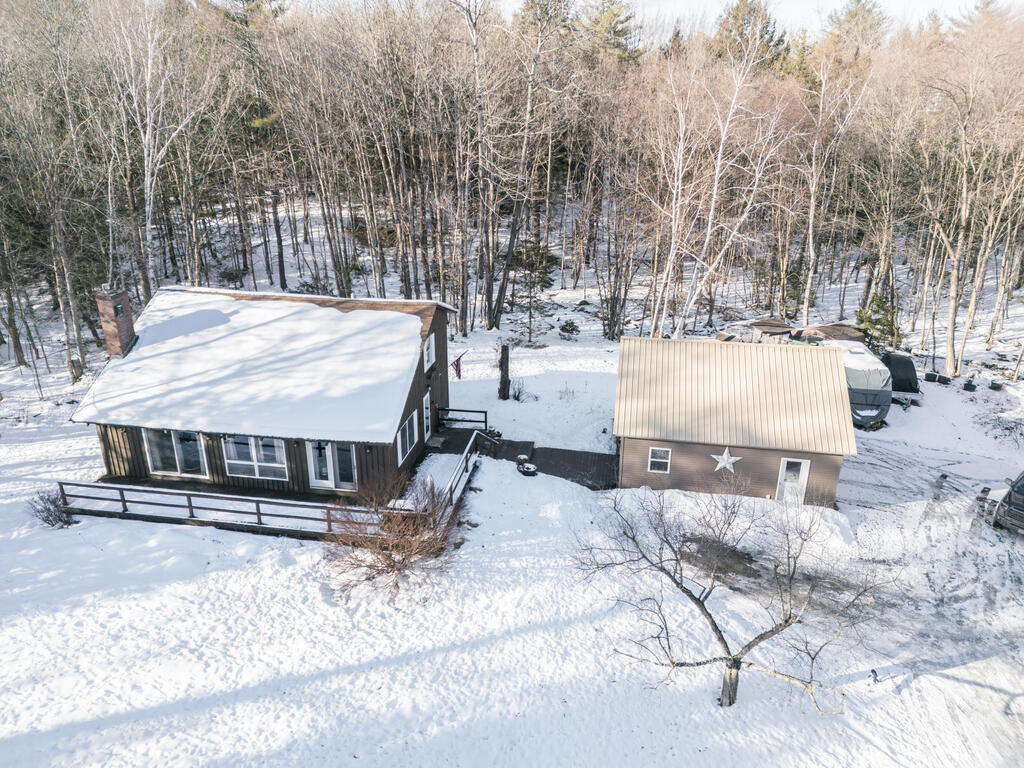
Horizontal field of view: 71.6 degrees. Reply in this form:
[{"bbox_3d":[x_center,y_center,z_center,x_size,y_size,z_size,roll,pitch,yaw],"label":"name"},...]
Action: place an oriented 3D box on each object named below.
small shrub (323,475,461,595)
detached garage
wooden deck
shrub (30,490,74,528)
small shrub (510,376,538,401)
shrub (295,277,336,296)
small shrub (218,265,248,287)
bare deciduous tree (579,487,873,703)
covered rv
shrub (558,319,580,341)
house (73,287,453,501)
[{"bbox_3d":[-3.969,4.884,22.994,4.100,2.400,3.400,3,20,8],"label":"small shrub"},{"bbox_3d":[8.782,0.836,29.599,8.600,5.310,7.860,4,20,10],"label":"detached garage"},{"bbox_3d":[0.442,3.136,30.269,8.100,0.550,4.300,3,20,8],"label":"wooden deck"},{"bbox_3d":[-16.709,4.530,25.690,1.500,1.100,1.250,3,20,8],"label":"shrub"},{"bbox_3d":[0.588,0.198,36.019,1.350,1.150,1.100,3,20,8],"label":"small shrub"},{"bbox_3d":[-14.533,-7.156,51.983,2.700,1.600,2.000,3,20,8],"label":"shrub"},{"bbox_3d":[-21.531,-8.377,54.609,2.200,1.700,1.900,3,20,8],"label":"small shrub"},{"bbox_3d":[5.722,5.707,18.227,6.900,4.800,5.400,3,20,8],"label":"bare deciduous tree"},{"bbox_3d":[16.794,-0.152,35.464,2.400,2.850,5.800,3,20,8],"label":"covered rv"},{"bbox_3d":[3.640,-3.492,44.745,1.350,1.100,1.250,3,20,8],"label":"shrub"},{"bbox_3d":[-10.087,-0.372,31.014,13.300,6.700,9.200,3,20,8],"label":"house"}]

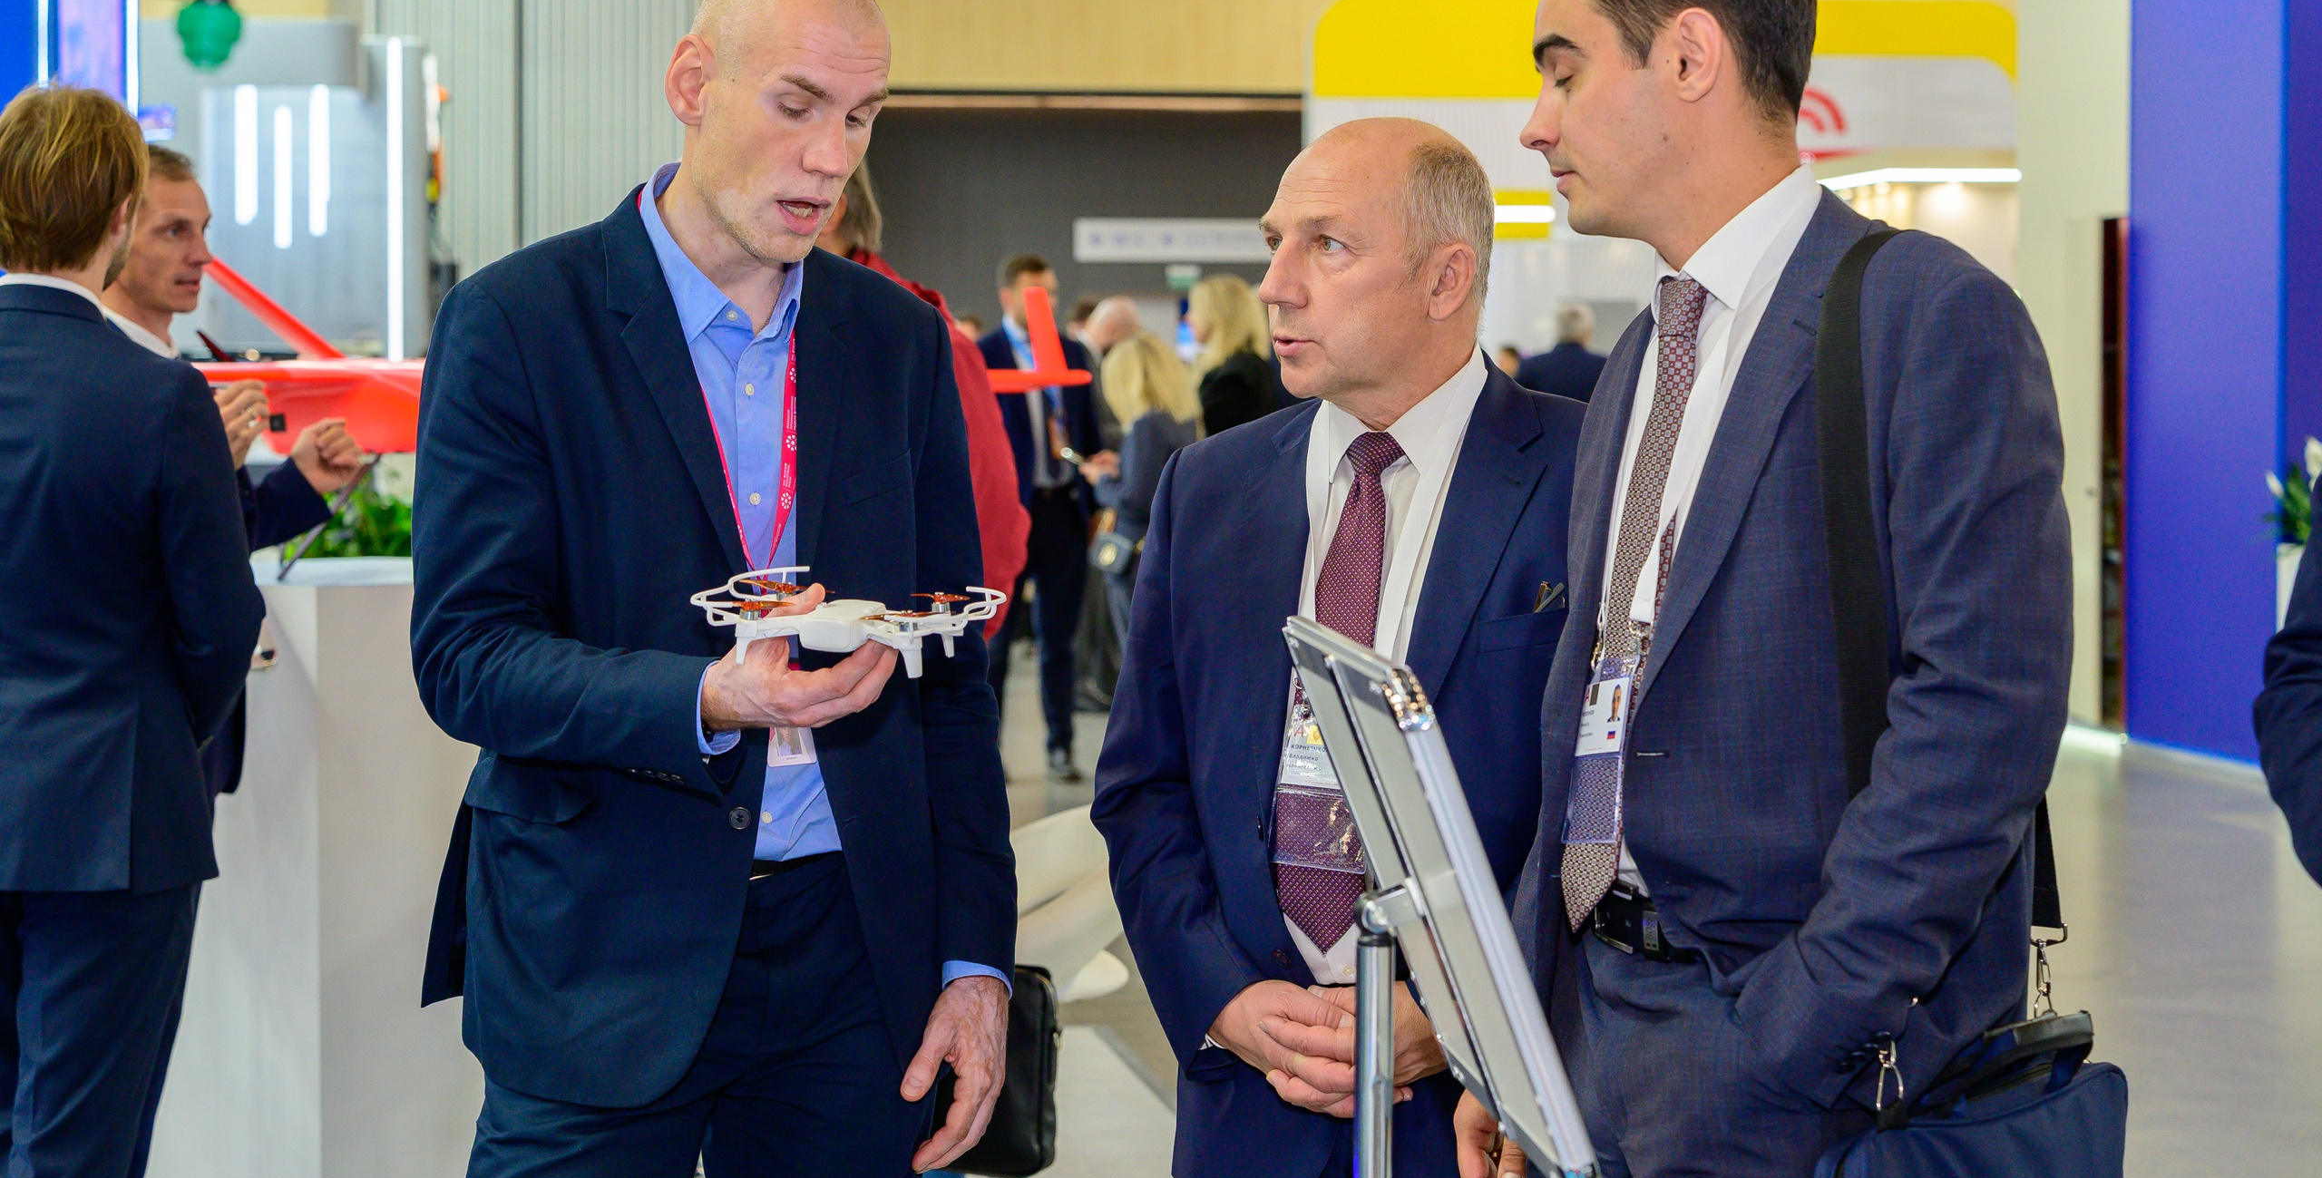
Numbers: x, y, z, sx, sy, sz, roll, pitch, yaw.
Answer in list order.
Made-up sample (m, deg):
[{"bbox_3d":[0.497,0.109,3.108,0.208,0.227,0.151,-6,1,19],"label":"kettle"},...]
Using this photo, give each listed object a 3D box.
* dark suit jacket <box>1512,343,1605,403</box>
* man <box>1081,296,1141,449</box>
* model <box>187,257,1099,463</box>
[{"bbox_3d":[1.700,-0.634,16.000,0.520,0.770,0.300,1,3,11],"label":"dark suit jacket"},{"bbox_3d":[-0.218,-0.363,16.300,0.350,1.760,0.520,1,3,21],"label":"man"},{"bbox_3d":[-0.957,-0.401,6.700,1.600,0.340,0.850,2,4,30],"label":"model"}]

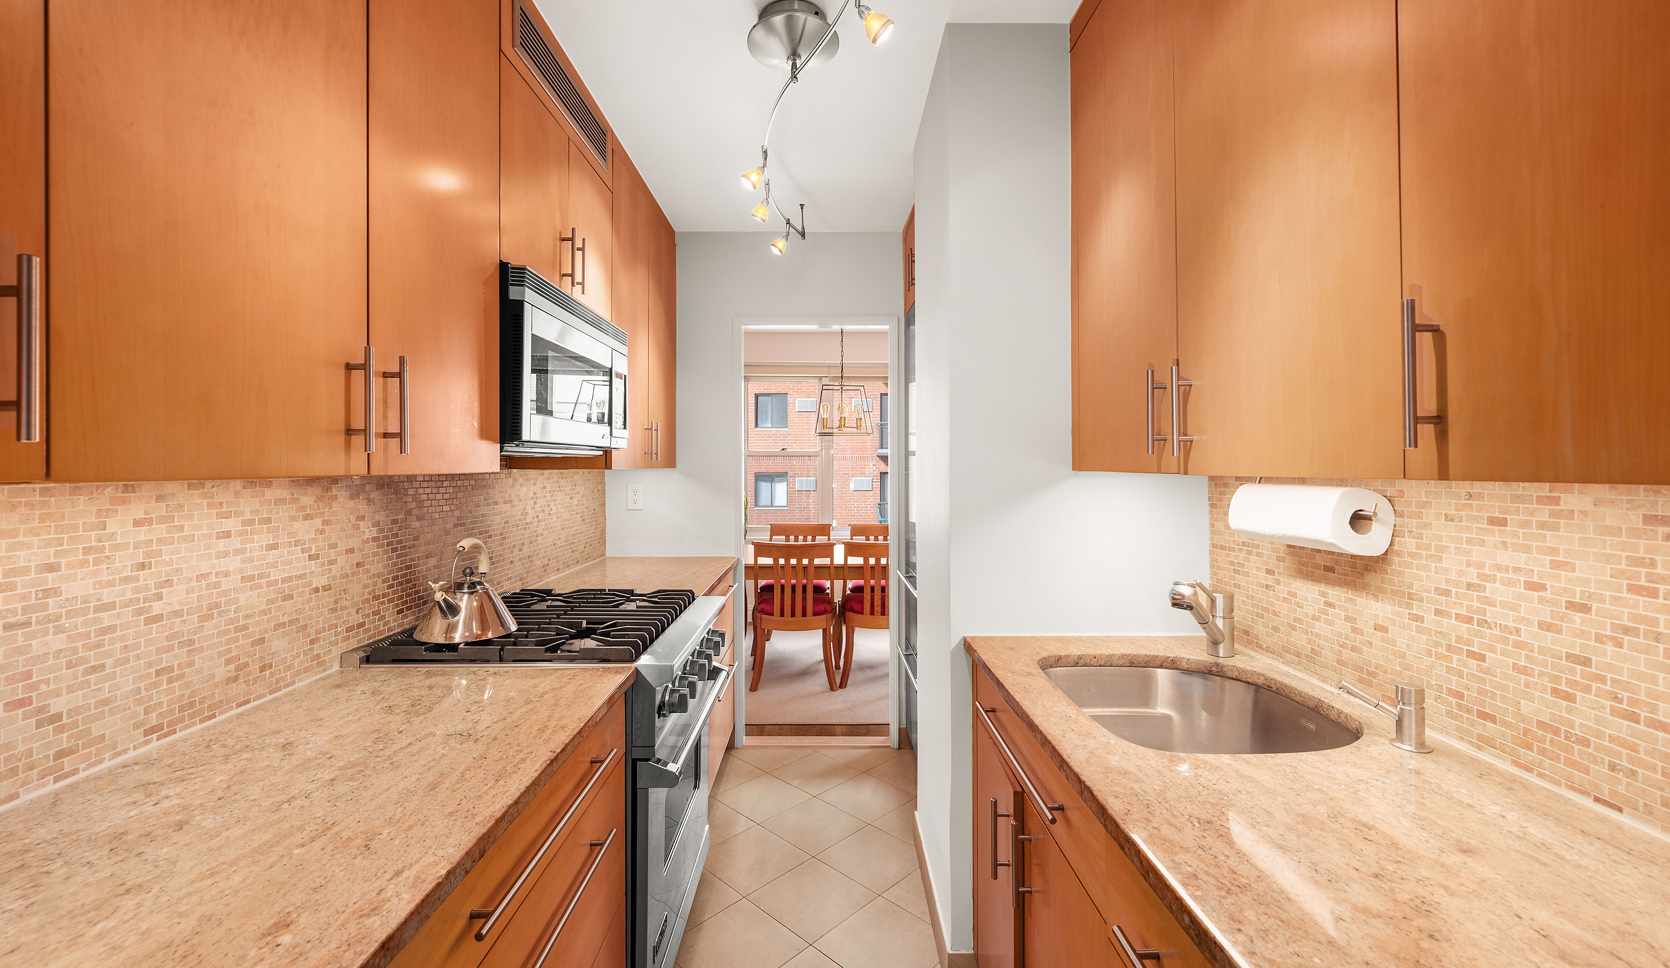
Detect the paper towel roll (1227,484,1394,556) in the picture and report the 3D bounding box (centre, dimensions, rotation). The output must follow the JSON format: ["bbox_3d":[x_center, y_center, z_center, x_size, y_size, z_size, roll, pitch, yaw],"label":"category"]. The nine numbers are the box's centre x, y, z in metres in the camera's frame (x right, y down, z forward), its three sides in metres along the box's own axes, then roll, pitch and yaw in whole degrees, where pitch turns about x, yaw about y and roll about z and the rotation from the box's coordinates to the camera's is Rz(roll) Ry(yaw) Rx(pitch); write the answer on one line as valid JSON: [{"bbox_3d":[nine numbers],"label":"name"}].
[{"bbox_3d":[0.862,0.060,1.193,0.113,0.113,0.250,0,1,-1],"label":"paper towel roll"}]

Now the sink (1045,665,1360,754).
[{"bbox_3d":[0.658,0.524,1.226,0.465,0.200,0.540,0,1,-1],"label":"sink"}]

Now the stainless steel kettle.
[{"bbox_3d":[-0.886,0.244,1.558,0.220,0.225,0.225,0,1,-3],"label":"stainless steel kettle"}]

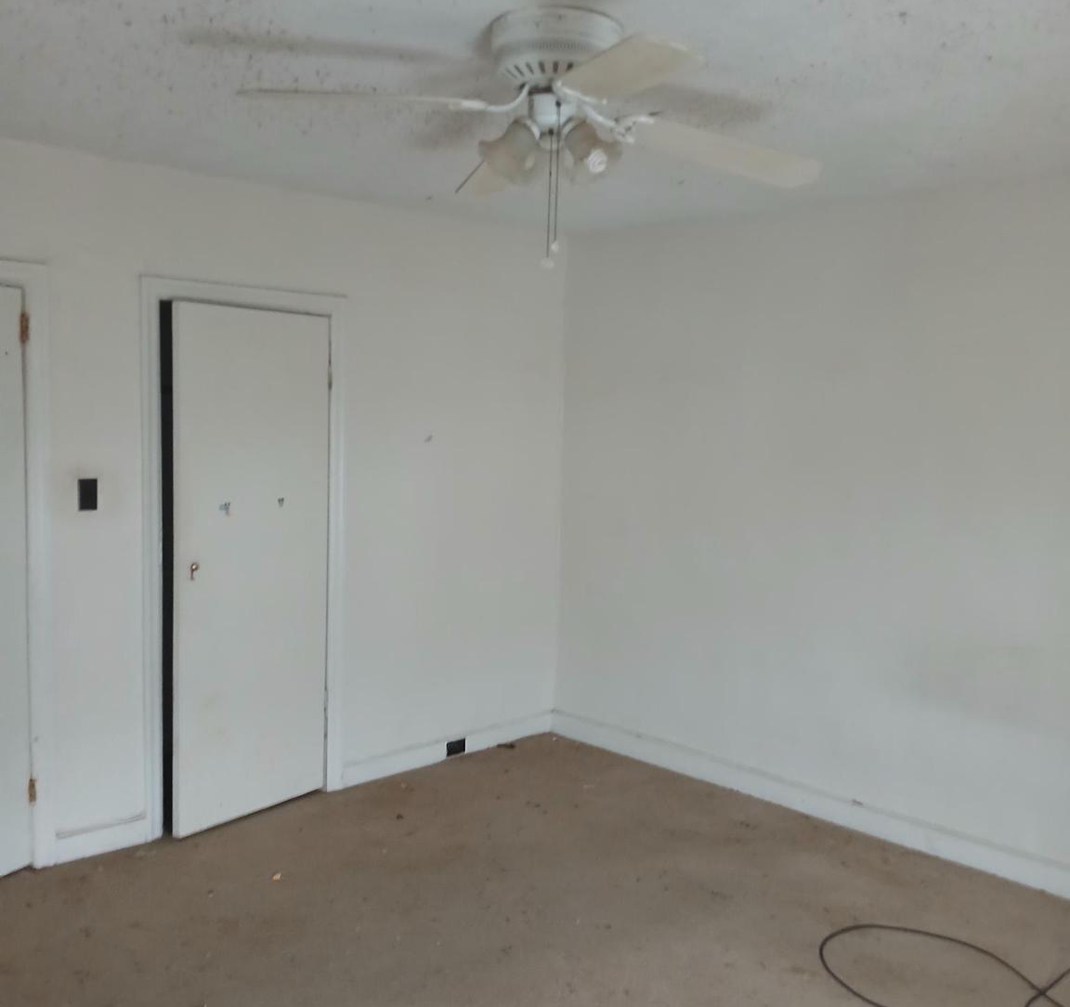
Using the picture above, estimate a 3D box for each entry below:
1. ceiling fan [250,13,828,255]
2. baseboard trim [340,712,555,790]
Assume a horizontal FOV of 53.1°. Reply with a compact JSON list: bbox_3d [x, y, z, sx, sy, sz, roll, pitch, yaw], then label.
[{"bbox_3d":[0.038,-0.801,2.380,1.310,0.483,1.310,0,5,-18],"label":"ceiling fan"},{"bbox_3d":[-0.366,1.124,4.966,1.264,0.107,0.020,-3,7,-44],"label":"baseboard trim"}]

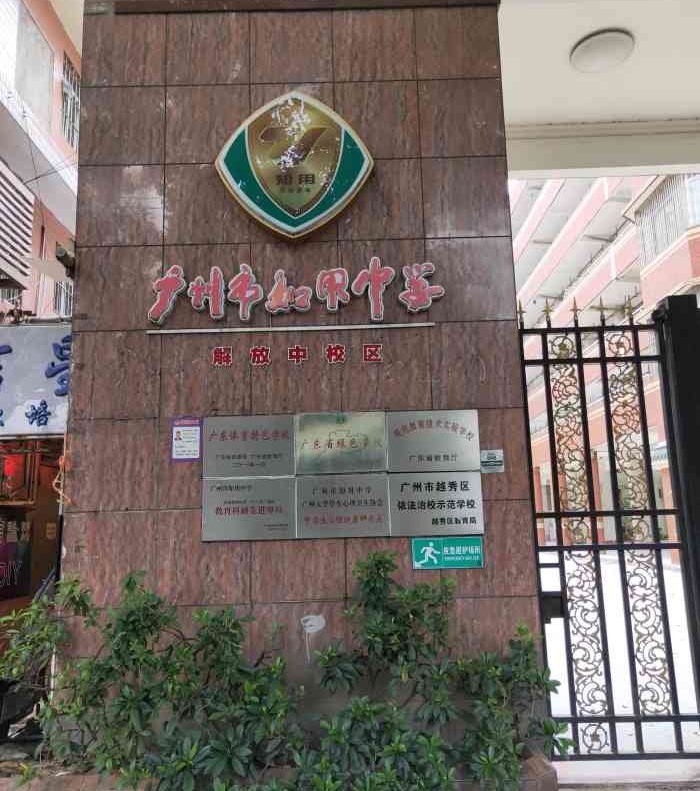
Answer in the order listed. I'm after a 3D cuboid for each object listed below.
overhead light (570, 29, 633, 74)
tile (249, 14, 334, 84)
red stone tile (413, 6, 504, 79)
[{"bbox_3d":[2.062,-2.775,5.062,0.499,0.100,0.499,-1,-8,0],"label":"overhead light"},{"bbox_3d":[-0.409,-2.441,4.346,0.580,0.576,0.030,-1,-8,0],"label":"tile"},{"bbox_3d":[0.751,-2.470,4.351,0.580,0.576,0.030,-1,-8,0],"label":"red stone tile"}]

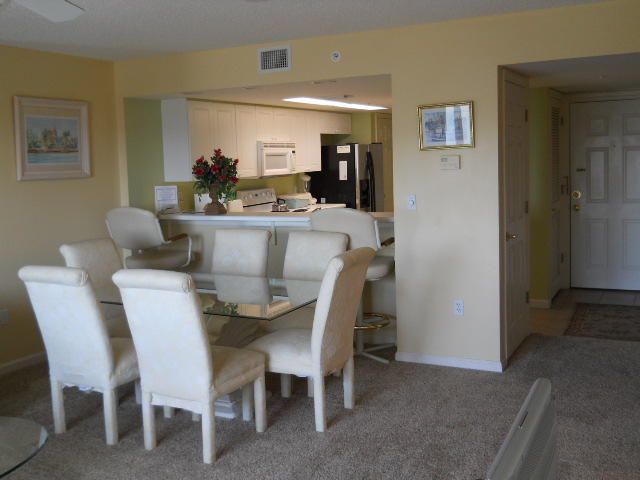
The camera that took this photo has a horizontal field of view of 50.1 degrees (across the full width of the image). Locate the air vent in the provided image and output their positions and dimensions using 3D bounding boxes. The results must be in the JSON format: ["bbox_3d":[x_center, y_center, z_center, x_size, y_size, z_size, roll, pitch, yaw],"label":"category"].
[{"bbox_3d":[-0.354,-1.411,5.350,0.300,0.200,0.020,2,8,29],"label":"air vent"}]

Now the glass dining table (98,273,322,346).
[{"bbox_3d":[-0.719,0.685,4.367,1.620,0.740,1.050,2,8,28],"label":"glass dining table"}]

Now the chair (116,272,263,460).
[{"bbox_3d":[-0.684,0.619,3.715,0.465,1.010,0.660,2,8,28],"label":"chair"}]

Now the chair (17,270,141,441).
[{"bbox_3d":[-1.276,0.607,3.988,0.465,1.010,0.660,1,8,27],"label":"chair"}]

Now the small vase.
[{"bbox_3d":[-0.949,-0.367,6.176,0.215,0.275,0.215,-3,7,-9],"label":"small vase"}]

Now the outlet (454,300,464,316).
[{"bbox_3d":[0.991,0.487,4.872,0.073,0.116,0.010,2,8,29],"label":"outlet"}]

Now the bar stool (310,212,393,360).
[{"bbox_3d":[0.299,0.323,5.296,0.570,1.170,0.580,1,7,21],"label":"bar stool"}]

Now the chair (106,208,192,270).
[{"bbox_3d":[-1.466,0.289,6.021,0.560,1.180,0.570,1,7,24],"label":"chair"}]

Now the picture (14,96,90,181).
[{"bbox_3d":[-2.151,-0.821,5.599,0.040,0.645,0.735,2,8,29],"label":"picture"}]

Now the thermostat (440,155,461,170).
[{"bbox_3d":[0.910,-0.542,4.803,0.140,0.098,0.030,2,8,28],"label":"thermostat"}]

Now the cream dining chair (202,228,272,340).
[{"bbox_3d":[-0.688,0.465,5.024,0.465,1.010,0.660,2,8,29],"label":"cream dining chair"}]

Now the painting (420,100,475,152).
[{"bbox_3d":[0.881,-0.790,4.787,0.395,0.318,0.025,2,8,28],"label":"painting"}]

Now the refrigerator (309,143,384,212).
[{"bbox_3d":[0.376,-0.462,9.485,0.770,1.720,0.900,2,8,28],"label":"refrigerator"}]

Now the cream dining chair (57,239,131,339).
[{"bbox_3d":[-1.344,0.527,4.692,0.660,1.010,0.465,2,8,32],"label":"cream dining chair"}]

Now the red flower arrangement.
[{"bbox_3d":[-0.940,-0.589,6.152,0.420,0.470,0.380,-3,7,-9],"label":"red flower arrangement"}]

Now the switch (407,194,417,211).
[{"bbox_3d":[0.666,-0.272,4.976,0.073,0.117,0.016,2,8,28],"label":"switch"}]

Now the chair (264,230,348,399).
[{"bbox_3d":[-0.099,0.478,4.736,0.465,1.010,0.660,2,8,29],"label":"chair"}]

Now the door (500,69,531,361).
[{"bbox_3d":[1.516,-0.153,5.249,0.045,2.030,0.800,2,8,29],"label":"door"}]

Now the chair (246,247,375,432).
[{"bbox_3d":[-0.062,0.563,4.073,0.720,1.010,0.490,2,8,28],"label":"chair"}]

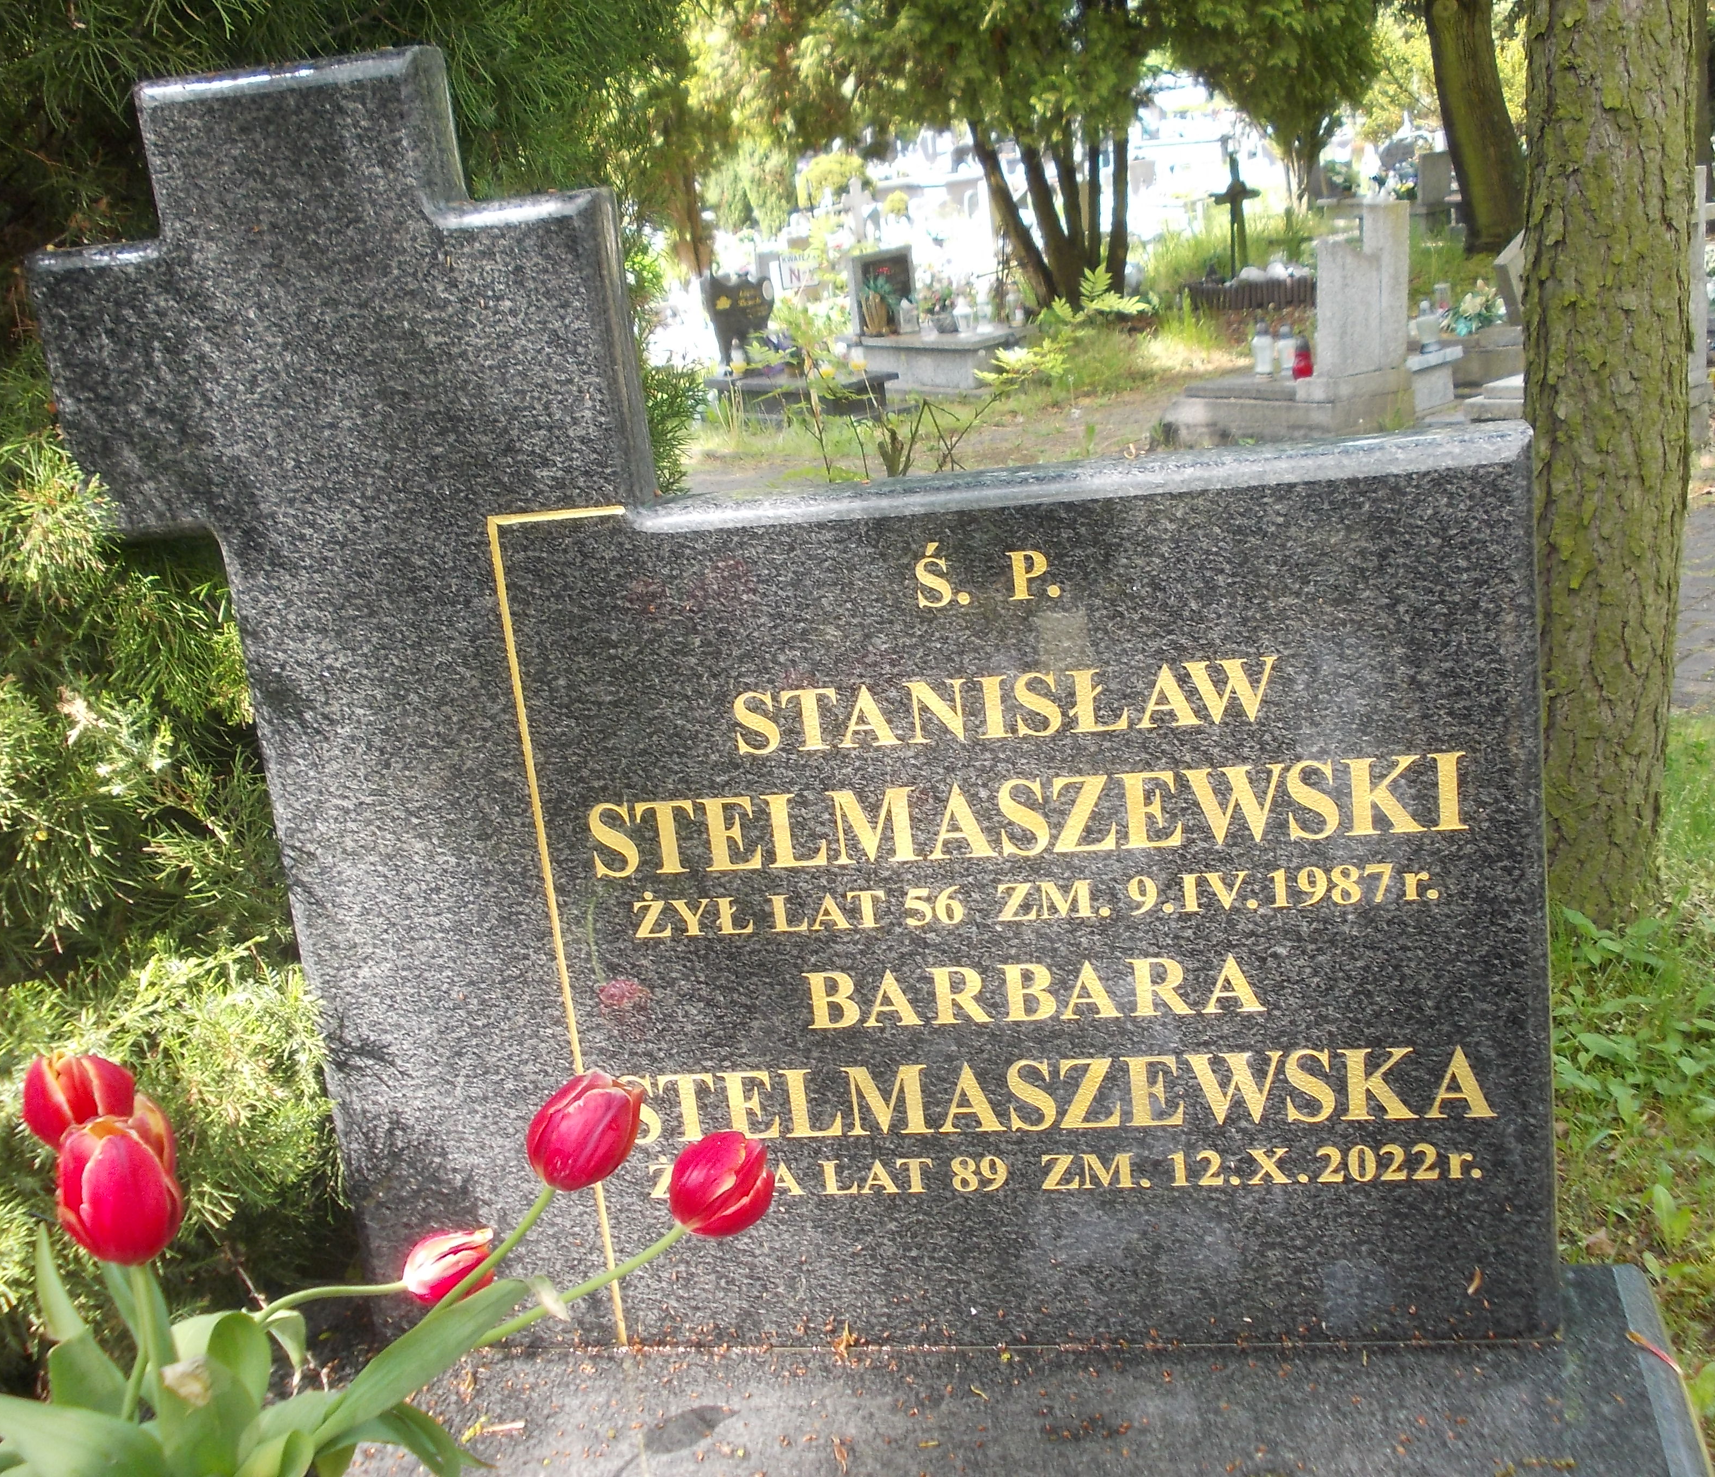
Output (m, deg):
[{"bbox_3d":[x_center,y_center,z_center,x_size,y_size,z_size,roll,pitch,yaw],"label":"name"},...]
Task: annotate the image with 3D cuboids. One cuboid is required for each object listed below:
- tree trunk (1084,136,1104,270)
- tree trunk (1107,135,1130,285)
[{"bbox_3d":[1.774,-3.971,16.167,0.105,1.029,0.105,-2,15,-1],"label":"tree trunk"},{"bbox_3d":[1.942,-3.918,16.145,0.125,1.206,0.125,0,15,-2],"label":"tree trunk"}]

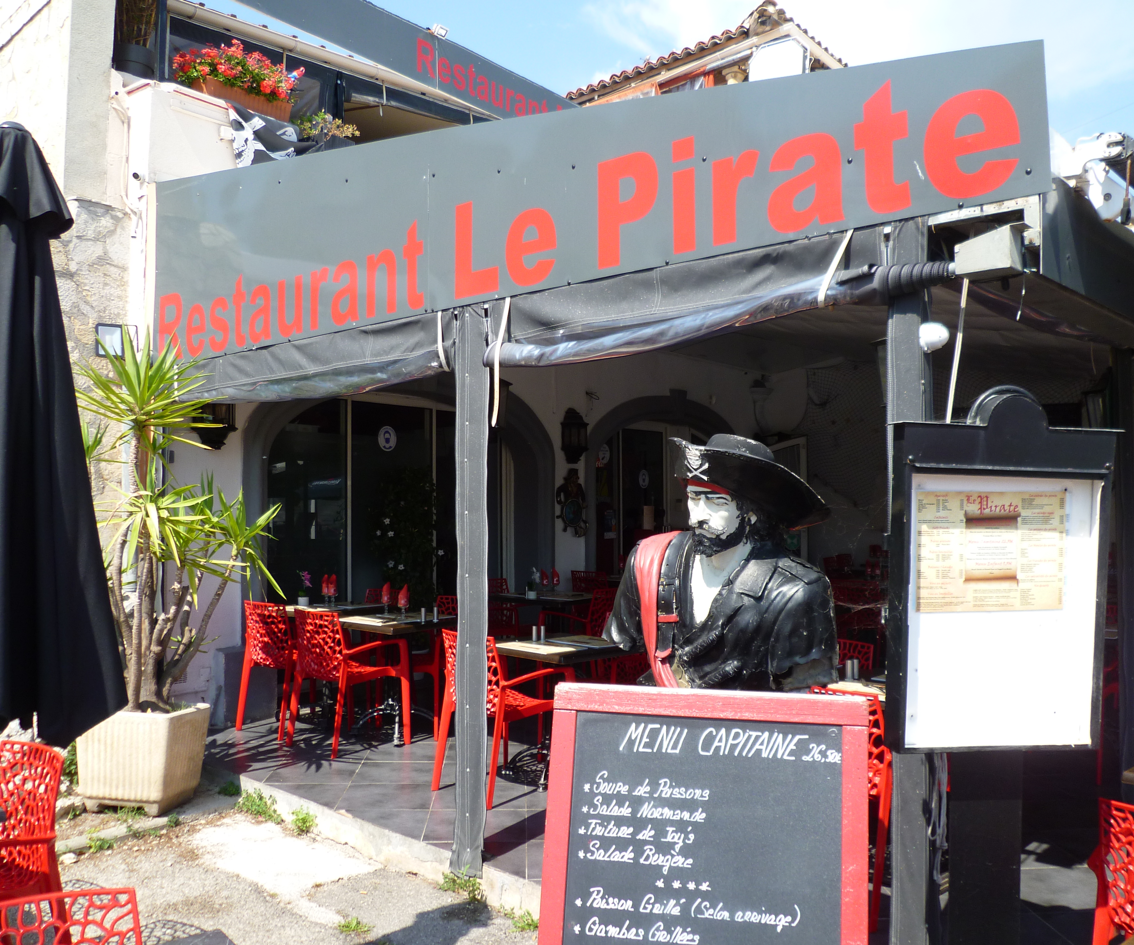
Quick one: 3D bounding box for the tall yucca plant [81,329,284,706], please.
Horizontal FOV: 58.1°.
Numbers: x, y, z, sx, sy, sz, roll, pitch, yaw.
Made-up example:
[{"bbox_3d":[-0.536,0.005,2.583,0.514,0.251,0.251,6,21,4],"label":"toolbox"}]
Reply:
[{"bbox_3d":[-2.130,0.251,5.497,1.120,2.000,1.020,0,-1,-15],"label":"tall yucca plant"}]

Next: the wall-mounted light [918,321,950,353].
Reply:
[{"bbox_3d":[1.055,-0.390,2.933,0.085,0.087,0.070,-1,-2,40],"label":"wall-mounted light"}]

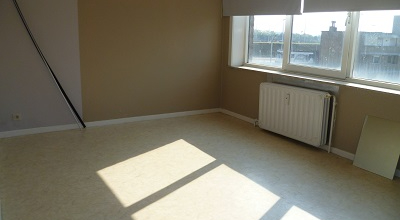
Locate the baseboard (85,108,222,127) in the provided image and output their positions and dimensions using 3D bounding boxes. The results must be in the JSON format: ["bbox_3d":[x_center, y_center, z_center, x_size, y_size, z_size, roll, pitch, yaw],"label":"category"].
[{"bbox_3d":[-0.640,0.103,5.180,2.328,0.082,0.022,-6,15,-31],"label":"baseboard"}]

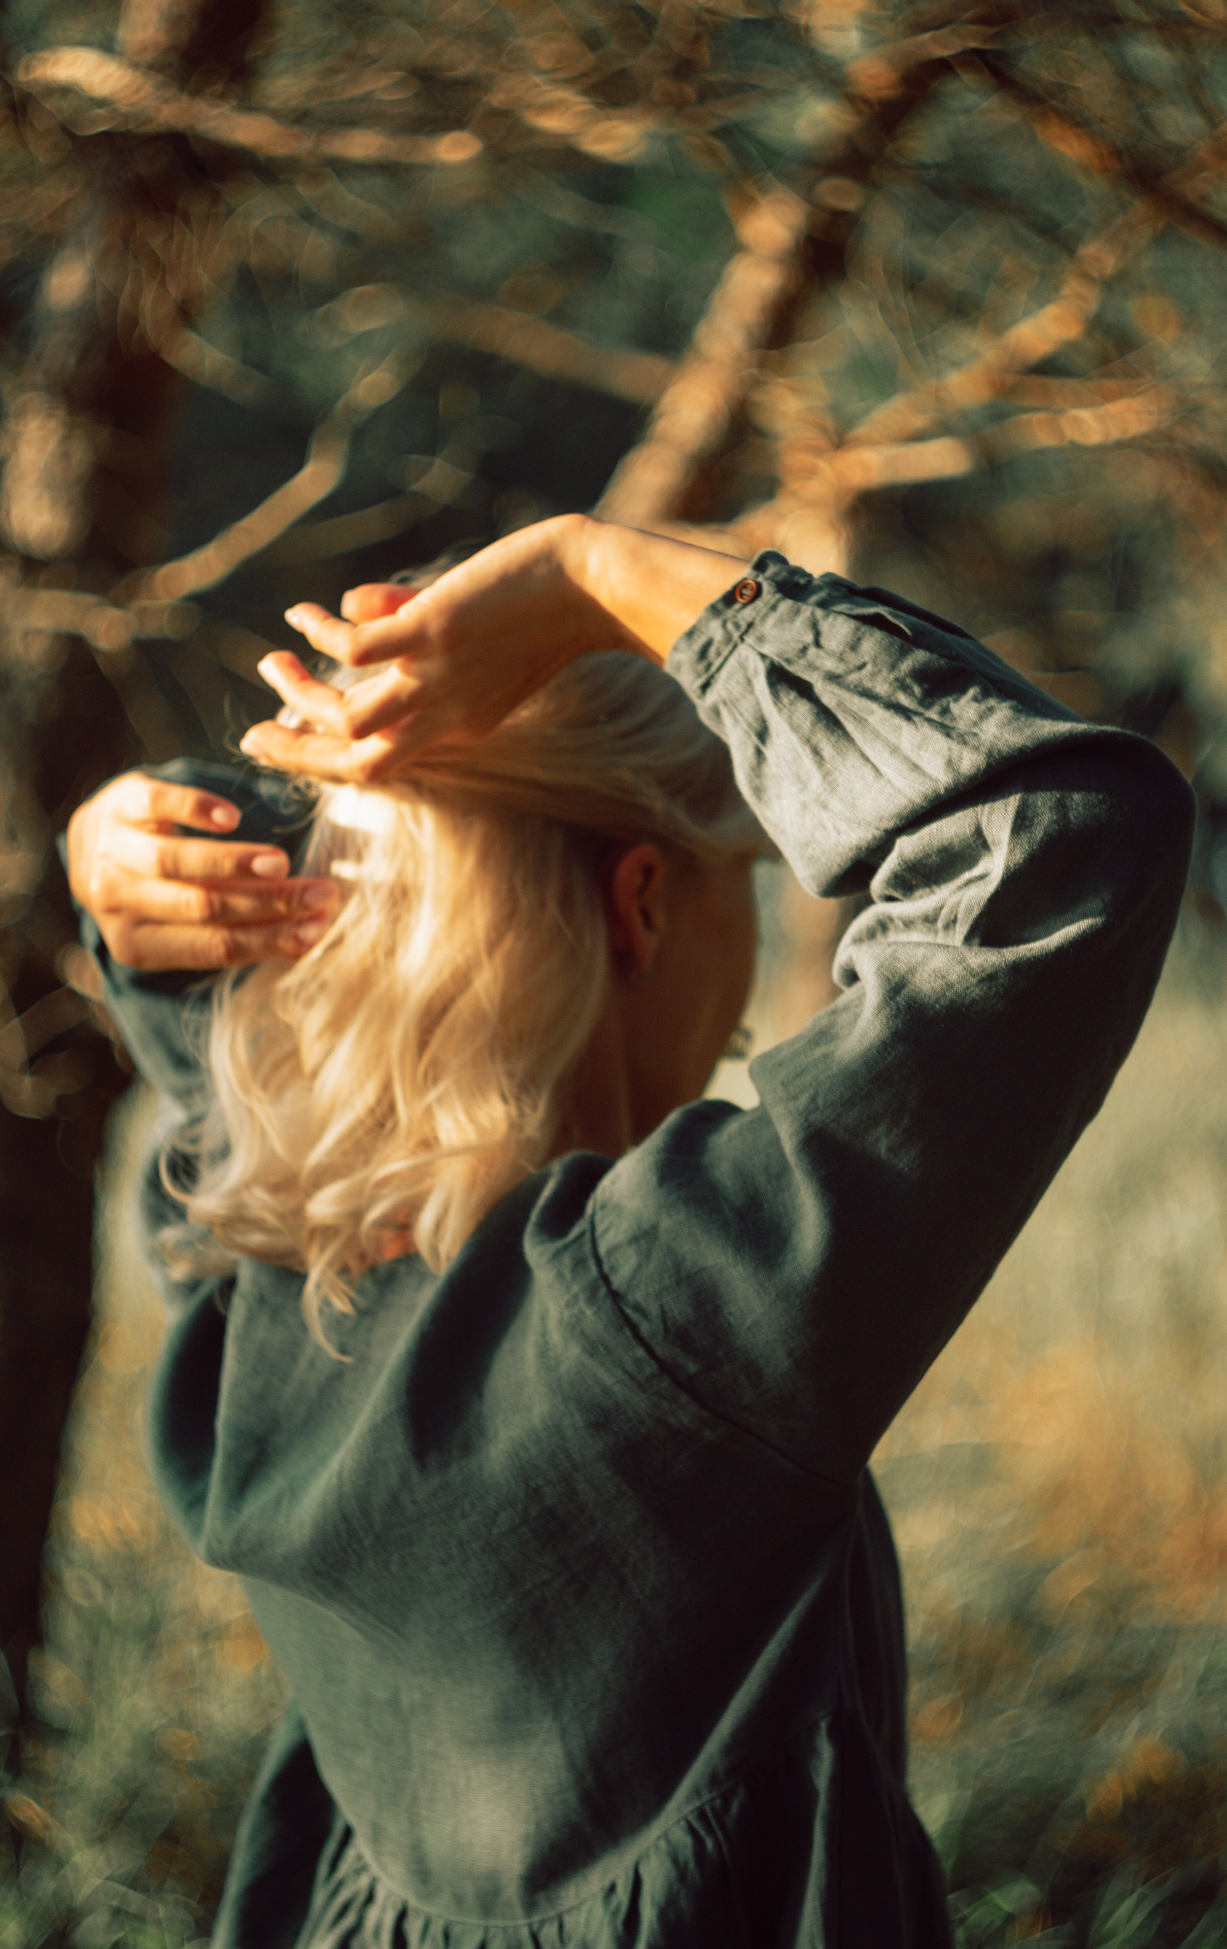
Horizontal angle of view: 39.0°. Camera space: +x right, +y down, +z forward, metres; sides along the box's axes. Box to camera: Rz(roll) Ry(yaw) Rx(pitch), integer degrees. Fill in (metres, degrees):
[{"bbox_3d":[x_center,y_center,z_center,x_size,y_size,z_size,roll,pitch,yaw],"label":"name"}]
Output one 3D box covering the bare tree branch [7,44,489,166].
[{"bbox_3d":[-0.545,-1.301,2.600,0.702,0.183,0.220,0,3,0],"label":"bare tree branch"}]

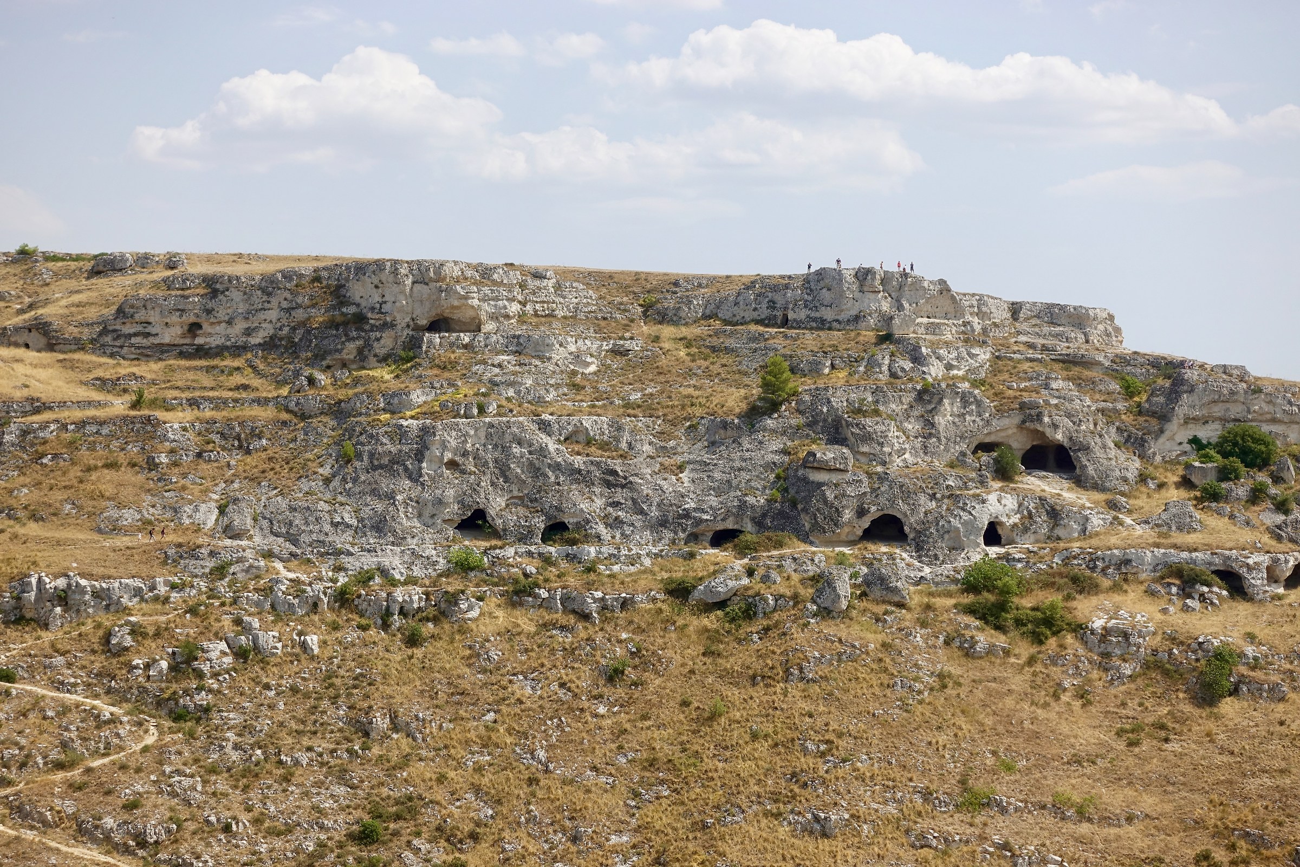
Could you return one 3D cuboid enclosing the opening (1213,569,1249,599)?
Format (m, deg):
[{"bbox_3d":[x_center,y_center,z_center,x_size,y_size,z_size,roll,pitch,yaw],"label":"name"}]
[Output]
[{"bbox_3d":[78.813,20.400,338.000,4.813,4.127,3.200,0,-1,6],"label":"opening"}]

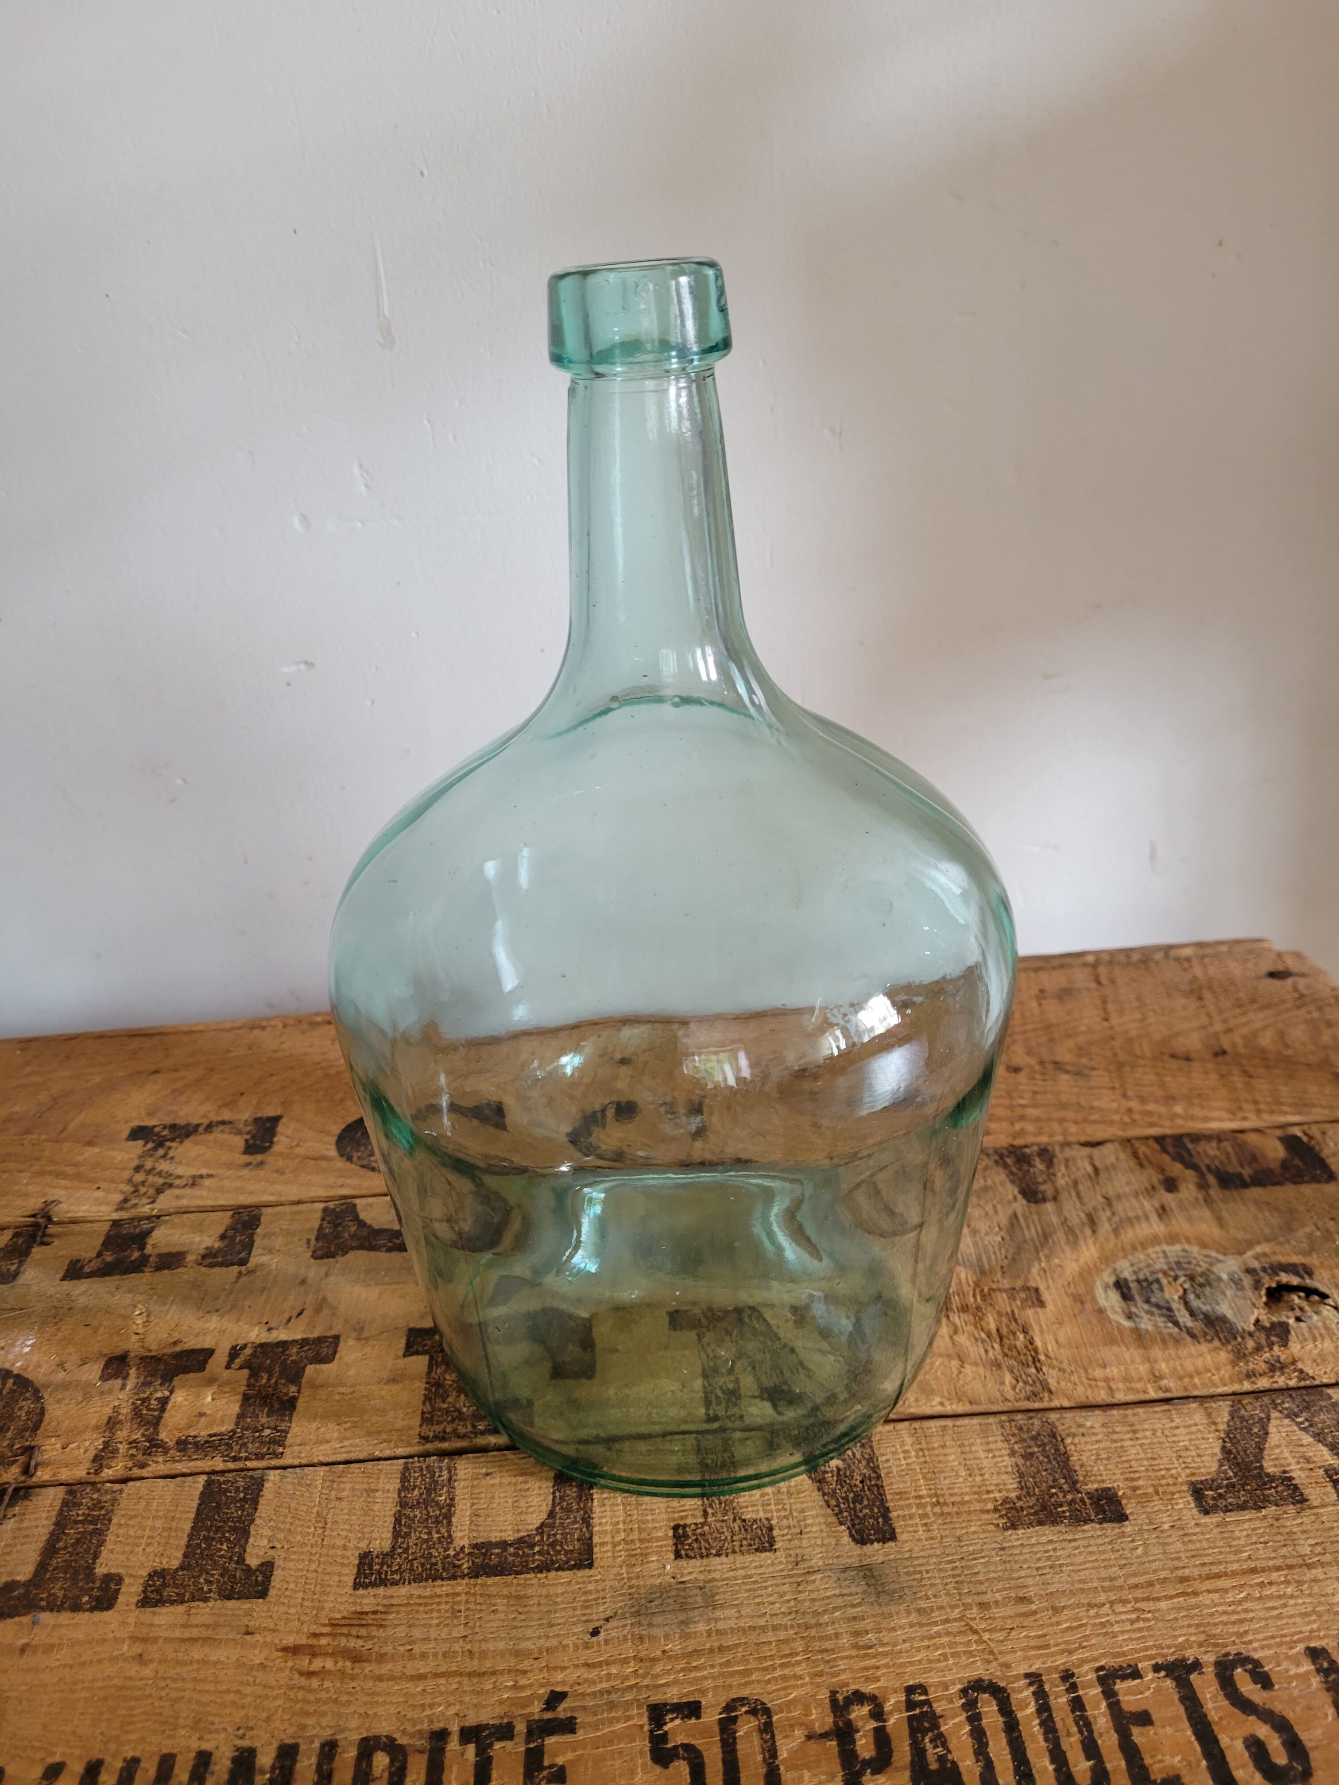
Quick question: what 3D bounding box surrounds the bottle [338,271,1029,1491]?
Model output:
[{"bbox_3d":[0.000,-0.003,0.371,0.188,0.310,0.188,-3,27,0],"label":"bottle"}]

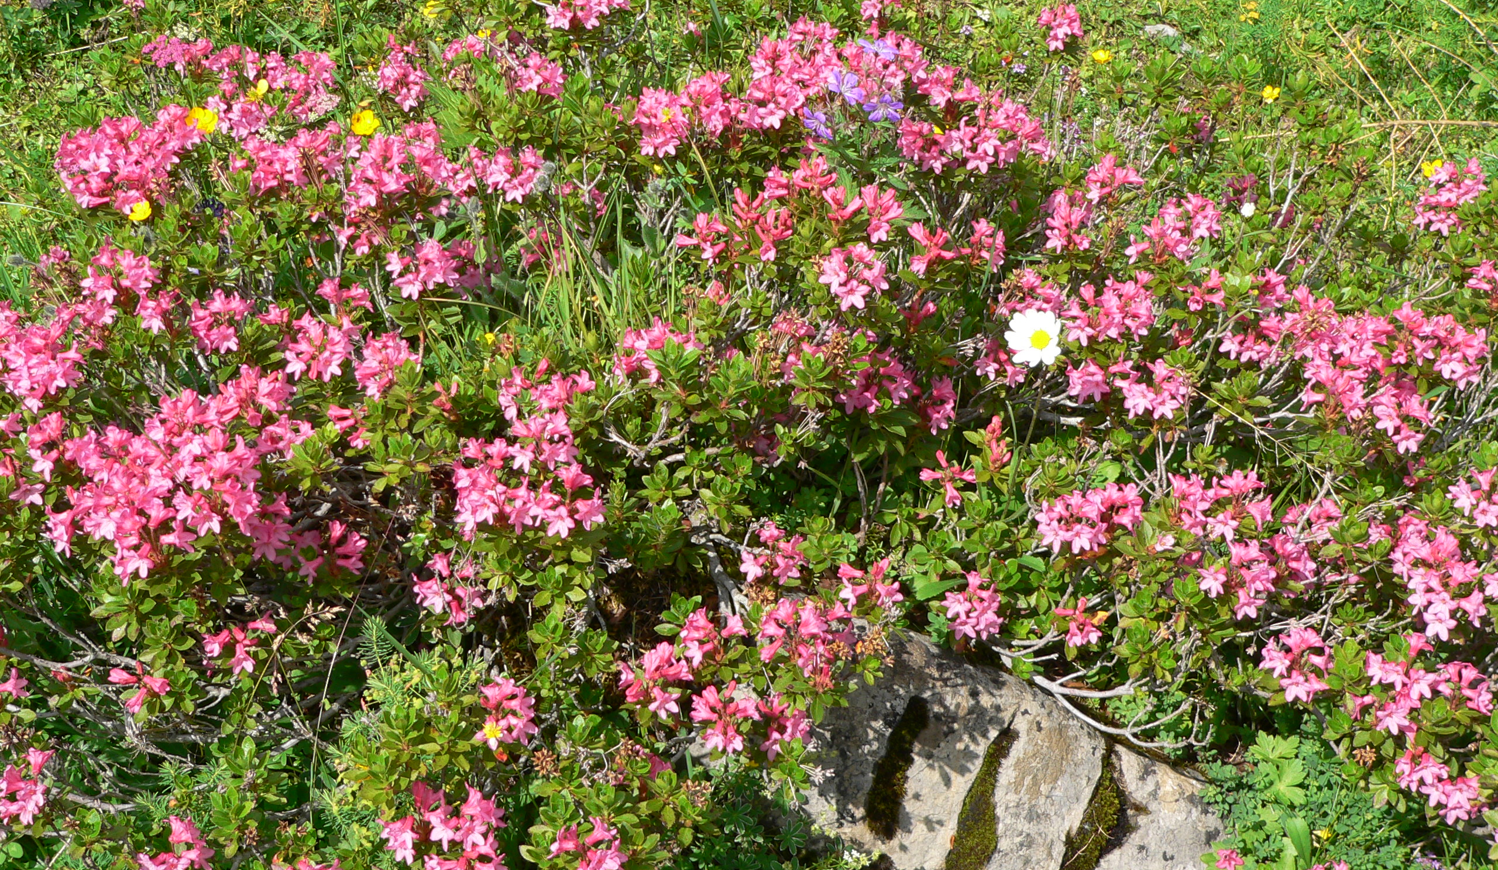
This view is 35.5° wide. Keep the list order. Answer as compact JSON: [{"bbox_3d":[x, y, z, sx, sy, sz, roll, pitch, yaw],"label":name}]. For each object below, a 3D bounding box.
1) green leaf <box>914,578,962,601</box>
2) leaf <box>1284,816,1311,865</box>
[{"bbox_3d":[0.138,0.113,1.710,0.039,0.007,0.013,-18,40,-12],"label":"green leaf"},{"bbox_3d":[0.369,0.272,1.570,0.013,0.006,0.037,-10,63,-6],"label":"leaf"}]

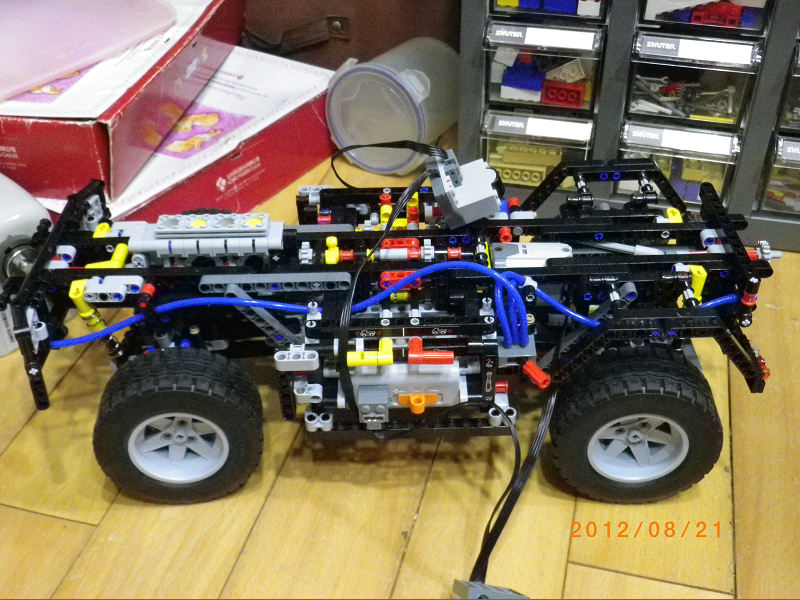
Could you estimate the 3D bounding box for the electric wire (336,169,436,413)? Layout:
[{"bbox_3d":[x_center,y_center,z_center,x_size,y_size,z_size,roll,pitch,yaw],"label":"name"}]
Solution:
[{"bbox_3d":[-0.006,-0.011,0.544,0.060,0.086,0.137,0,36,0],"label":"electric wire"}]

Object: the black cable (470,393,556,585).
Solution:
[{"bbox_3d":[0.061,0.100,0.522,0.052,0.060,0.084,0,38,1],"label":"black cable"}]

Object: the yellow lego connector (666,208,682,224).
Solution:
[{"bbox_3d":[0.172,-0.051,0.590,0.009,0.014,0.009,0,36,0],"label":"yellow lego connector"}]

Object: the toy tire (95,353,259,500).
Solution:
[{"bbox_3d":[-0.127,0.074,0.548,0.094,0.094,0.042,-4,36,-5],"label":"toy tire"}]

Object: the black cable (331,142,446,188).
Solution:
[{"bbox_3d":[-0.007,-0.085,0.598,0.075,0.047,0.045,0,36,0],"label":"black cable"}]

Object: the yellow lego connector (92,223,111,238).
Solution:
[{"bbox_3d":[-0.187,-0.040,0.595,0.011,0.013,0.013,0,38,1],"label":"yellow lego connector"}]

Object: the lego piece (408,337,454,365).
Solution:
[{"bbox_3d":[0.017,0.027,0.506,0.024,0.008,0.015,0,38,1],"label":"lego piece"}]

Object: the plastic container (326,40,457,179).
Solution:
[{"bbox_3d":[0.005,-0.190,0.901,0.107,0.107,0.118,17,37,22],"label":"plastic container"}]

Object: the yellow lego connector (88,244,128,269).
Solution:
[{"bbox_3d":[-0.177,-0.025,0.572,0.022,0.008,0.022,0,38,1],"label":"yellow lego connector"}]

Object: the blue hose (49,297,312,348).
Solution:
[{"bbox_3d":[-0.123,0.012,0.538,0.146,0.029,0.018,0,38,1],"label":"blue hose"}]

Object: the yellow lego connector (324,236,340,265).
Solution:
[{"bbox_3d":[-0.041,-0.030,0.570,0.008,0.015,0.009,0,38,1],"label":"yellow lego connector"}]

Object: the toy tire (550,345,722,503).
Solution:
[{"bbox_3d":[0.136,0.074,0.549,0.094,0.094,0.042,2,36,2],"label":"toy tire"}]

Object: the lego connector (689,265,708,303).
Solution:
[{"bbox_3d":[0.171,-0.009,0.544,0.010,0.018,0.013,0,38,1],"label":"lego connector"}]

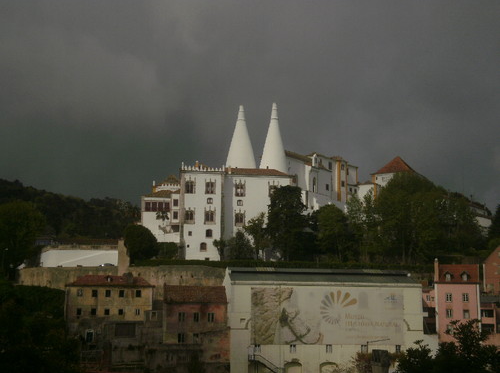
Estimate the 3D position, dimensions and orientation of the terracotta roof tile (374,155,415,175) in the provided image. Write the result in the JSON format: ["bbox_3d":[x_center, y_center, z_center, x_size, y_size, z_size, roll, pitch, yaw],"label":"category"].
[{"bbox_3d":[52.479,-7.747,263.000,14.000,5.600,14.000,-4,-12,22],"label":"terracotta roof tile"}]

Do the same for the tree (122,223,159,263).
[{"bbox_3d":[-23.782,12.380,160.000,7.400,8.500,7.400,0,-11,0],"label":"tree"}]

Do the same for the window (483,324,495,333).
[{"bbox_3d":[44.390,26.444,137.000,2.300,1.600,0.300,1,-11,-5],"label":"window"}]

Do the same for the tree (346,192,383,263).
[{"bbox_3d":[25.178,8.796,162.000,7.600,15.500,7.600,0,-11,0],"label":"tree"}]

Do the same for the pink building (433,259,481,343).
[{"bbox_3d":[38.868,22.264,139.000,8.000,16.000,8.000,0,-11,2],"label":"pink building"}]

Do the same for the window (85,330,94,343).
[{"bbox_3d":[-25.845,24.262,119.000,1.450,2.100,0.300,1,-11,-4],"label":"window"}]

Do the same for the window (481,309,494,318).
[{"bbox_3d":[44.222,23.655,137.000,2.400,1.400,0.300,1,-11,-5],"label":"window"}]

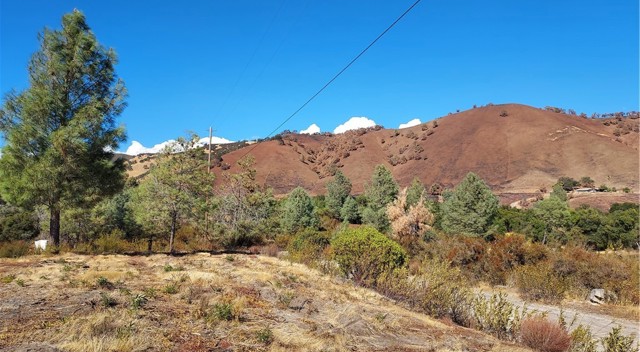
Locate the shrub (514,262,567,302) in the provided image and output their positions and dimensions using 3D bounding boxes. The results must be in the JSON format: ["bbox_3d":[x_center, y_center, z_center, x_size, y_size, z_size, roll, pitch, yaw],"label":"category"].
[{"bbox_3d":[6.858,3.312,13.800,1.710,1.220,1.590,1,-3,0],"label":"shrub"}]

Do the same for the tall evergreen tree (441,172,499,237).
[{"bbox_3d":[13.309,2.582,39.500,5.060,5.670,4.710,1,-3,0],"label":"tall evergreen tree"}]

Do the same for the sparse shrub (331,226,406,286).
[{"bbox_3d":[1.366,2.268,12.500,2.100,1.660,1.950,1,-3,0],"label":"sparse shrub"}]

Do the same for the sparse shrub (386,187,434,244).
[{"bbox_3d":[6.833,2.982,33.500,3.550,4.000,3.300,1,-3,0],"label":"sparse shrub"}]

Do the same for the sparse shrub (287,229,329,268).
[{"bbox_3d":[-0.415,2.578,16.000,1.550,1.340,1.450,1,-3,0],"label":"sparse shrub"}]

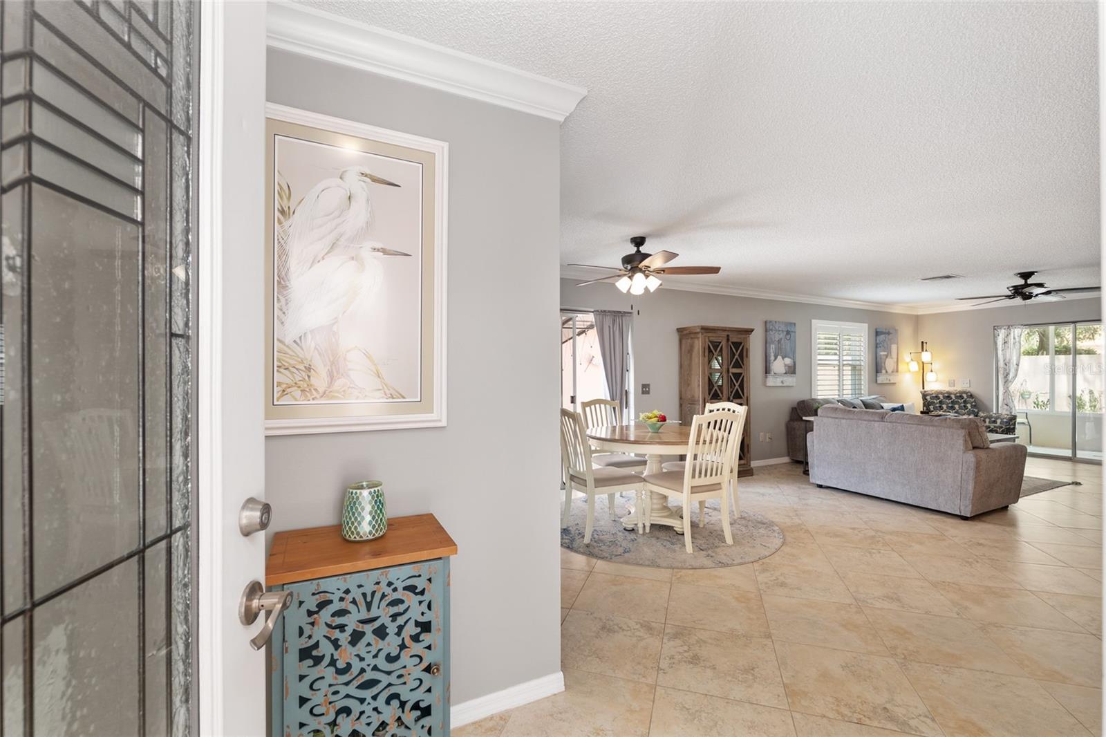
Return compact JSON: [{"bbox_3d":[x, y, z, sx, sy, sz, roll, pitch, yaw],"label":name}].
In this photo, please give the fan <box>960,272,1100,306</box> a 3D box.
[{"bbox_3d":[5.494,-0.944,5.343,1.330,0.340,1.330,0,-1,17],"label":"fan"}]

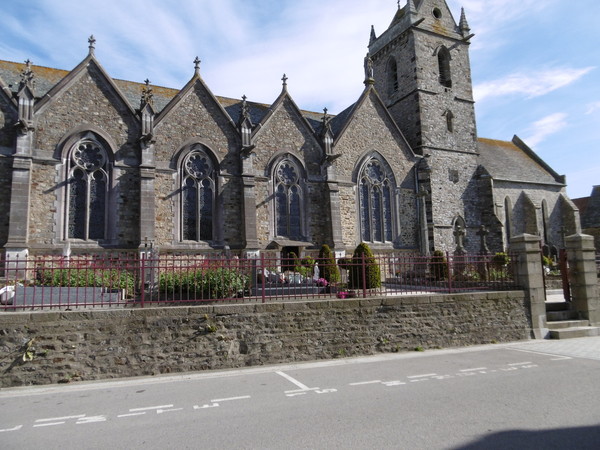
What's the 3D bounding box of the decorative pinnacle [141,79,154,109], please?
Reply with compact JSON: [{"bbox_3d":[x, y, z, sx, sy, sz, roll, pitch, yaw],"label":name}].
[{"bbox_3d":[-7.015,-6.039,19.134,0.462,1.160,0.462,2,-7,-26],"label":"decorative pinnacle"}]

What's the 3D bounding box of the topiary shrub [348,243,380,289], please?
[{"bbox_3d":[1.933,1.202,12.500,0.894,1.354,0.894,-1,-6,0],"label":"topiary shrub"}]

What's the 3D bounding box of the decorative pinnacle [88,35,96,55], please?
[{"bbox_3d":[-9.957,-8.626,19.961,0.342,0.989,0.342,2,-8,-26],"label":"decorative pinnacle"}]

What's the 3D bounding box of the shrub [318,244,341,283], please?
[{"bbox_3d":[1.182,1.547,16.500,0.840,1.547,0.840,-2,-7,0],"label":"shrub"}]

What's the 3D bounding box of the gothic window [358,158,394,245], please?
[{"bbox_3d":[4.764,-1.737,26.318,2.965,5.925,0.400,2,-8,-26],"label":"gothic window"}]

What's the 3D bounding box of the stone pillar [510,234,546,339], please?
[{"bbox_3d":[5.451,1.452,9.925,0.480,2.390,0.450,1,-7,-18],"label":"stone pillar"}]

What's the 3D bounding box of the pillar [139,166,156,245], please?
[{"bbox_3d":[-6.704,-0.834,18.288,0.637,3.340,0.650,2,-7,-26],"label":"pillar"}]

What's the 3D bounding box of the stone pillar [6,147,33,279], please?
[{"bbox_3d":[-11.690,-0.468,17.451,0.756,5.475,0.800,2,-8,-26],"label":"stone pillar"}]

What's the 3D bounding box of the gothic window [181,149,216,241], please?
[{"bbox_3d":[-5.289,-1.553,21.363,1.747,4.794,0.350,2,-8,-26],"label":"gothic window"}]

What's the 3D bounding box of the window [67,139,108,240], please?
[{"bbox_3d":[-9.126,-1.511,17.924,1.490,4.343,0.150,2,-7,-26],"label":"window"}]

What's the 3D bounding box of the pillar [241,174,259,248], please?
[{"bbox_3d":[-2.473,-0.638,20.312,0.655,3.533,0.650,2,-7,-26],"label":"pillar"}]

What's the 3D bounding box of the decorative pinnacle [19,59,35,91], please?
[{"bbox_3d":[-11.895,-6.556,18.175,0.494,1.416,0.494,2,-8,-26],"label":"decorative pinnacle"}]

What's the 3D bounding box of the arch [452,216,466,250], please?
[{"bbox_3d":[10.699,0.589,28.224,1.291,2.376,0.400,2,-8,-26],"label":"arch"}]

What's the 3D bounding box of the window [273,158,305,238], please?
[{"bbox_3d":[-0.655,-1.532,23.620,1.892,4.648,0.350,2,-8,-26],"label":"window"}]

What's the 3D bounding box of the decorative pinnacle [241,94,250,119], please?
[{"bbox_3d":[-2.777,-6.030,21.185,0.387,1.092,0.387,2,-7,-26],"label":"decorative pinnacle"}]

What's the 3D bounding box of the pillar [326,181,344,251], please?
[{"bbox_3d":[1.897,-0.461,24.075,0.775,4.096,0.800,2,-8,-26],"label":"pillar"}]

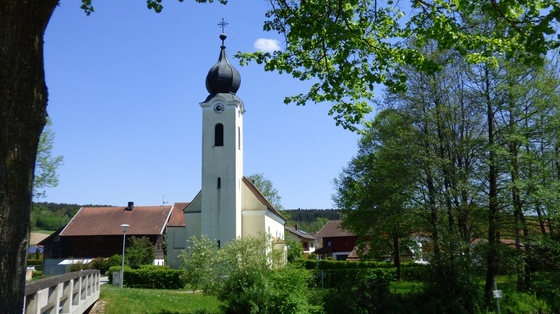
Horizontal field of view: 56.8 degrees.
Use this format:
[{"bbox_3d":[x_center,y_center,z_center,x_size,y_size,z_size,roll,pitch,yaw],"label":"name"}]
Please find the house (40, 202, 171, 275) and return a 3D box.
[{"bbox_3d":[-23.046,11.544,73.512,15.570,9.950,12.600,-1,-11,0],"label":"house"}]

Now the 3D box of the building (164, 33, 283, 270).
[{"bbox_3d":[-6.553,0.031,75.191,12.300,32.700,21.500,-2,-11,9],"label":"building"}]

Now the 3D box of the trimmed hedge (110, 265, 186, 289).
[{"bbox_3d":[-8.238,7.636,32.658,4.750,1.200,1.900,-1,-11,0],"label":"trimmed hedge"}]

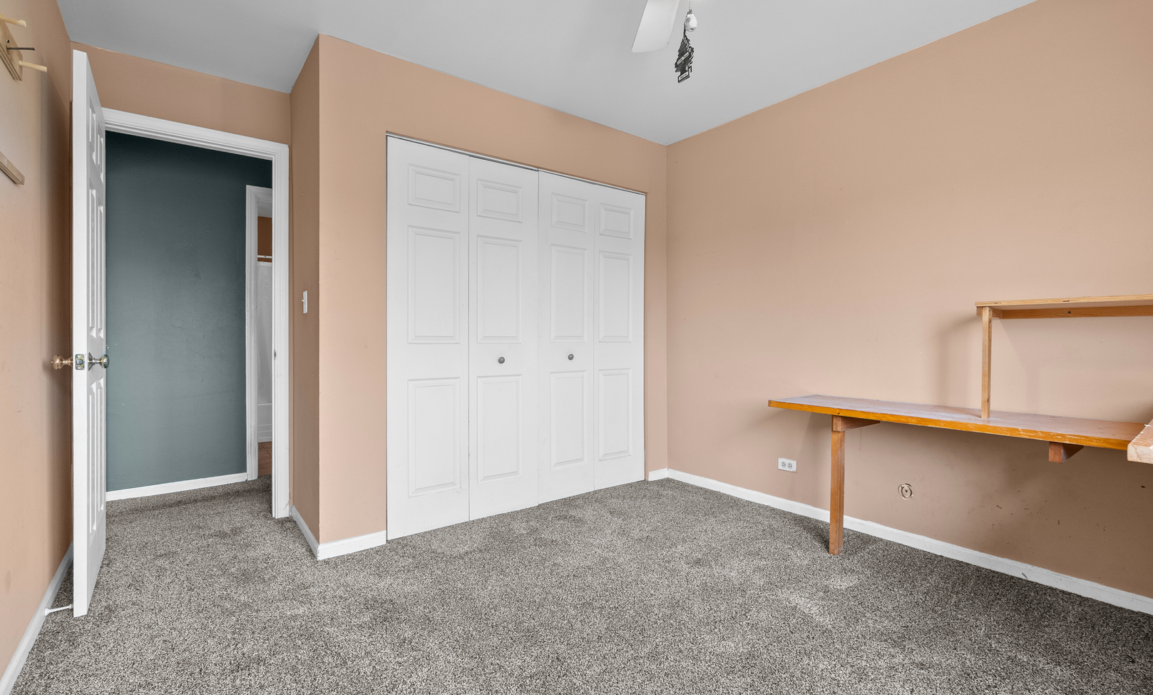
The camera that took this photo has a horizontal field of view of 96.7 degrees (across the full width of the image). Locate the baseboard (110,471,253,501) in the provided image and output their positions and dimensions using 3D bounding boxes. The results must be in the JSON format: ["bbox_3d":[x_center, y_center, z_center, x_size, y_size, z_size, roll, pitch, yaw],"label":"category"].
[{"bbox_3d":[-2.658,0.927,3.414,0.790,0.065,0.020,-1,1,-38],"label":"baseboard"}]

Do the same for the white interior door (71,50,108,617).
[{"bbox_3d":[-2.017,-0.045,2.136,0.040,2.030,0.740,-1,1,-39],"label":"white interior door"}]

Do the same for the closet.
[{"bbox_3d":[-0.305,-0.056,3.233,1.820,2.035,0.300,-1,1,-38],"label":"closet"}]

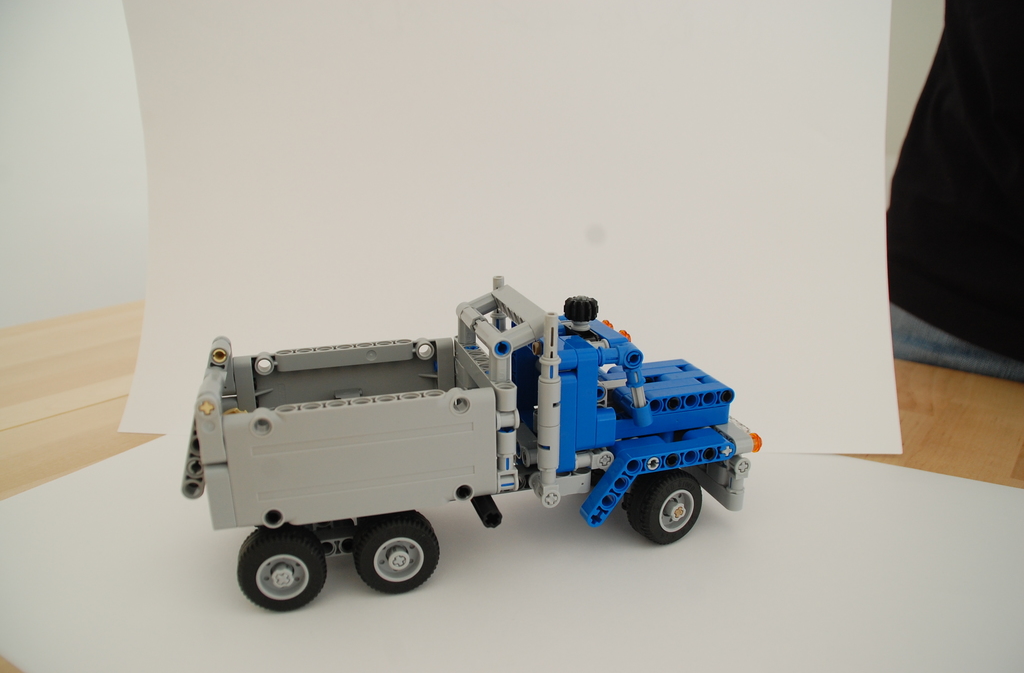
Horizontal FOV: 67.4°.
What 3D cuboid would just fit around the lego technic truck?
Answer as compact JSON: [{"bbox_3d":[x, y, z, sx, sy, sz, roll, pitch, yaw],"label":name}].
[{"bbox_3d":[-0.015,0.033,0.300,0.219,0.100,0.073,-5,17,-16],"label":"lego technic truck"}]

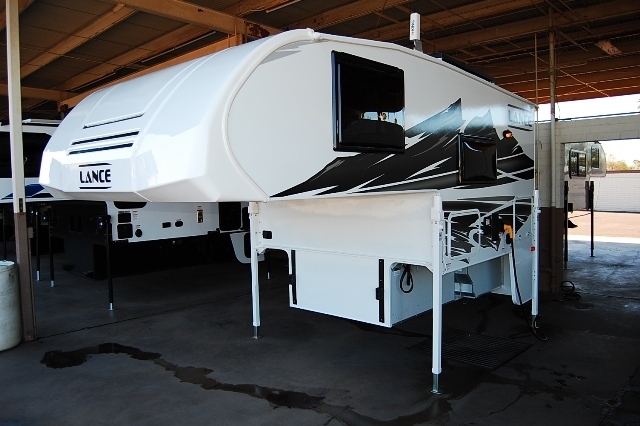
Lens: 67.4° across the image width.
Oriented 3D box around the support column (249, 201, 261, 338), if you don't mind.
[{"bbox_3d":[-0.705,0.603,5.167,0.090,1.510,0.090,1,4,43],"label":"support column"}]

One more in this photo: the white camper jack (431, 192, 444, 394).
[{"bbox_3d":[0.901,0.629,3.706,0.085,1.540,0.085,1,4,43],"label":"white camper jack"}]

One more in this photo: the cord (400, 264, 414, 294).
[{"bbox_3d":[0.762,0.583,4.204,0.060,0.260,0.190,1,4,43],"label":"cord"}]

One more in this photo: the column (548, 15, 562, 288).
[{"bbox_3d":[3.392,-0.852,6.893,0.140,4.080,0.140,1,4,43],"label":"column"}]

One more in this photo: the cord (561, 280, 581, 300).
[{"bbox_3d":[3.506,1.098,6.713,0.280,0.180,0.200,1,4,43],"label":"cord"}]

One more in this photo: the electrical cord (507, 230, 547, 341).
[{"bbox_3d":[2.161,0.775,4.994,0.330,1.060,0.300,1,4,43],"label":"electrical cord"}]

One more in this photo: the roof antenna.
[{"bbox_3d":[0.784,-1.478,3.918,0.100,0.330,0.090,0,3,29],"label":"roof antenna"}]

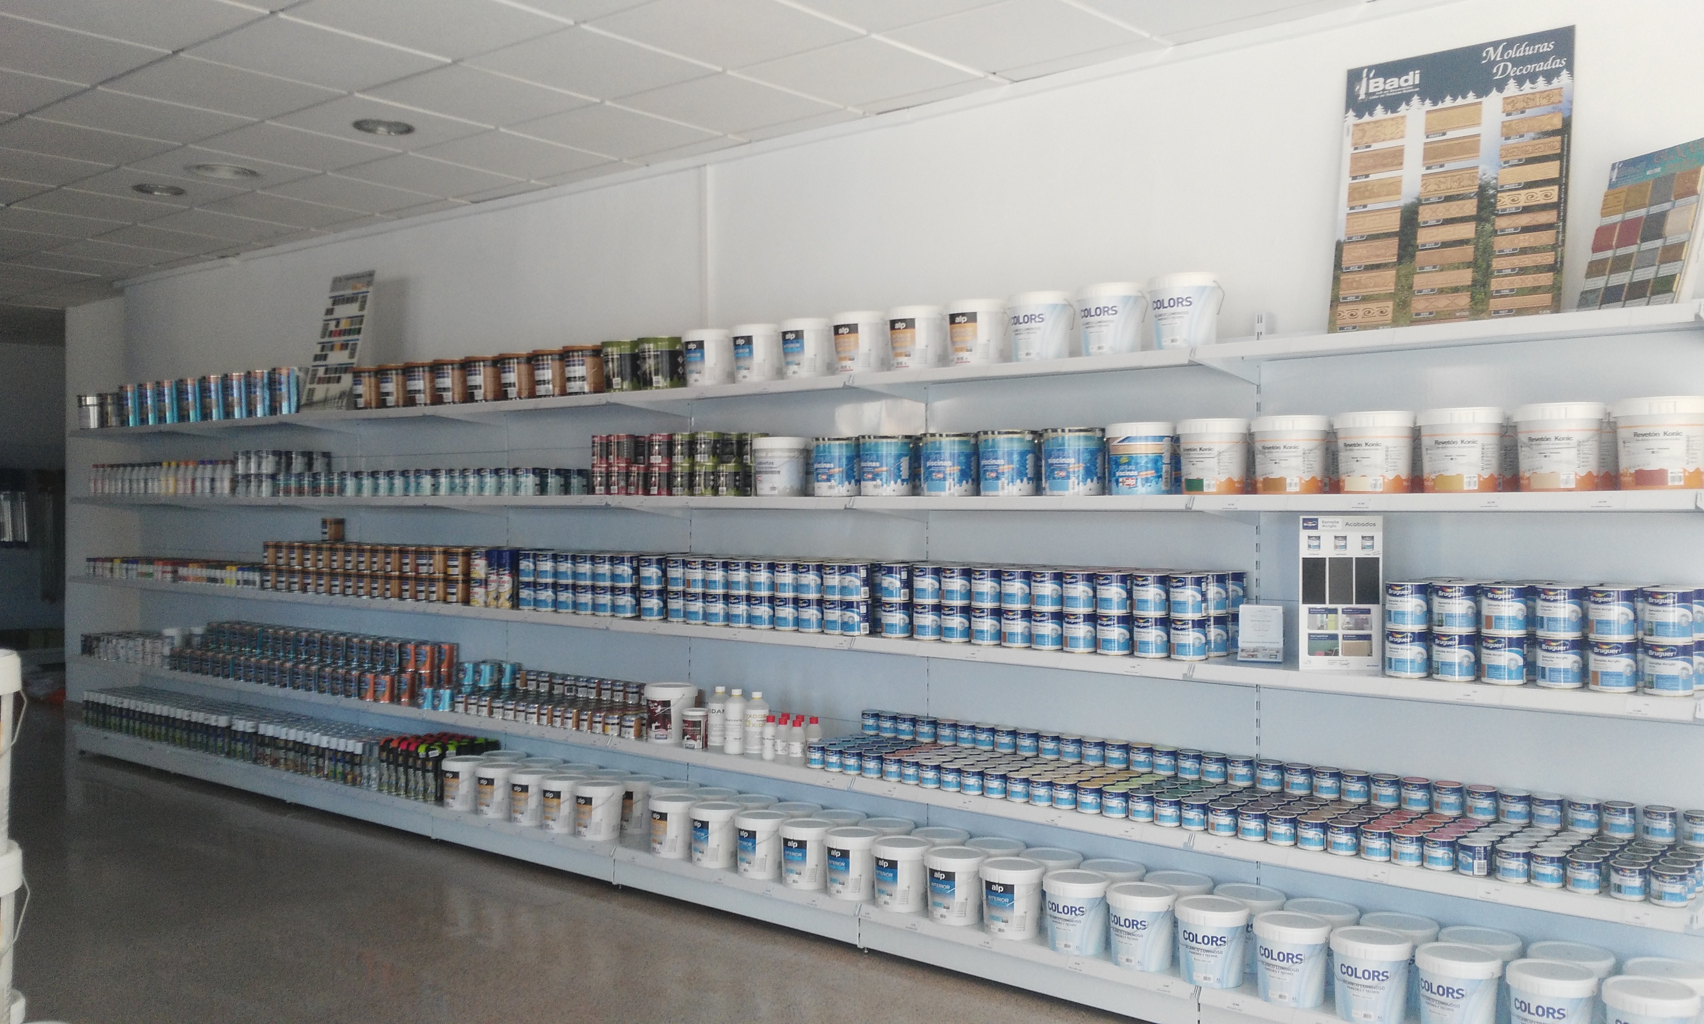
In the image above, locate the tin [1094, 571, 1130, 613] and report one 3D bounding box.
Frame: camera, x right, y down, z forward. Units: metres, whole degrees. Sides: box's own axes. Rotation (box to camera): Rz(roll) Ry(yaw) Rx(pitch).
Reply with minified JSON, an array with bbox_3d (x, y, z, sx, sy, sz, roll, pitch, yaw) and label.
[{"bbox_3d":[0.777,0.241,3.995,0.100,0.119,0.100,0,1,0],"label":"tin"}]

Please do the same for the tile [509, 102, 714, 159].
[{"bbox_3d":[-0.913,-1.446,5.137,0.595,0.020,0.595,1,2,38],"label":"tile"}]

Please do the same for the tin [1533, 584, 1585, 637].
[{"bbox_3d":[1.677,0.237,3.200,0.100,0.117,0.100,0,1,28],"label":"tin"}]

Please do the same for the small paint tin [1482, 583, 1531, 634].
[{"bbox_3d":[1.606,0.235,3.328,0.099,0.113,0.099,1,2,38],"label":"small paint tin"}]

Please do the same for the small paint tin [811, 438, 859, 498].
[{"bbox_3d":[-0.042,-0.150,4.632,0.183,0.196,0.183,0,1,0],"label":"small paint tin"}]

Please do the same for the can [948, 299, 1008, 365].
[{"bbox_3d":[0.400,-0.558,4.286,0.197,0.203,0.197,0,1,0],"label":"can"}]

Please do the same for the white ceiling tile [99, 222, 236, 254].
[{"bbox_3d":[-3.692,-1.495,7.339,0.595,0.020,0.595,1,2,38],"label":"white ceiling tile"}]

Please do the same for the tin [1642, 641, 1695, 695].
[{"bbox_3d":[1.877,0.359,3.103,0.098,0.120,0.098,1,1,38],"label":"tin"}]

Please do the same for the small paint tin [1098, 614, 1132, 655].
[{"bbox_3d":[0.757,0.352,3.899,0.102,0.117,0.102,0,1,0],"label":"small paint tin"}]

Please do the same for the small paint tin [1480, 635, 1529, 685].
[{"bbox_3d":[1.609,0.365,3.333,0.100,0.119,0.100,0,1,35],"label":"small paint tin"}]

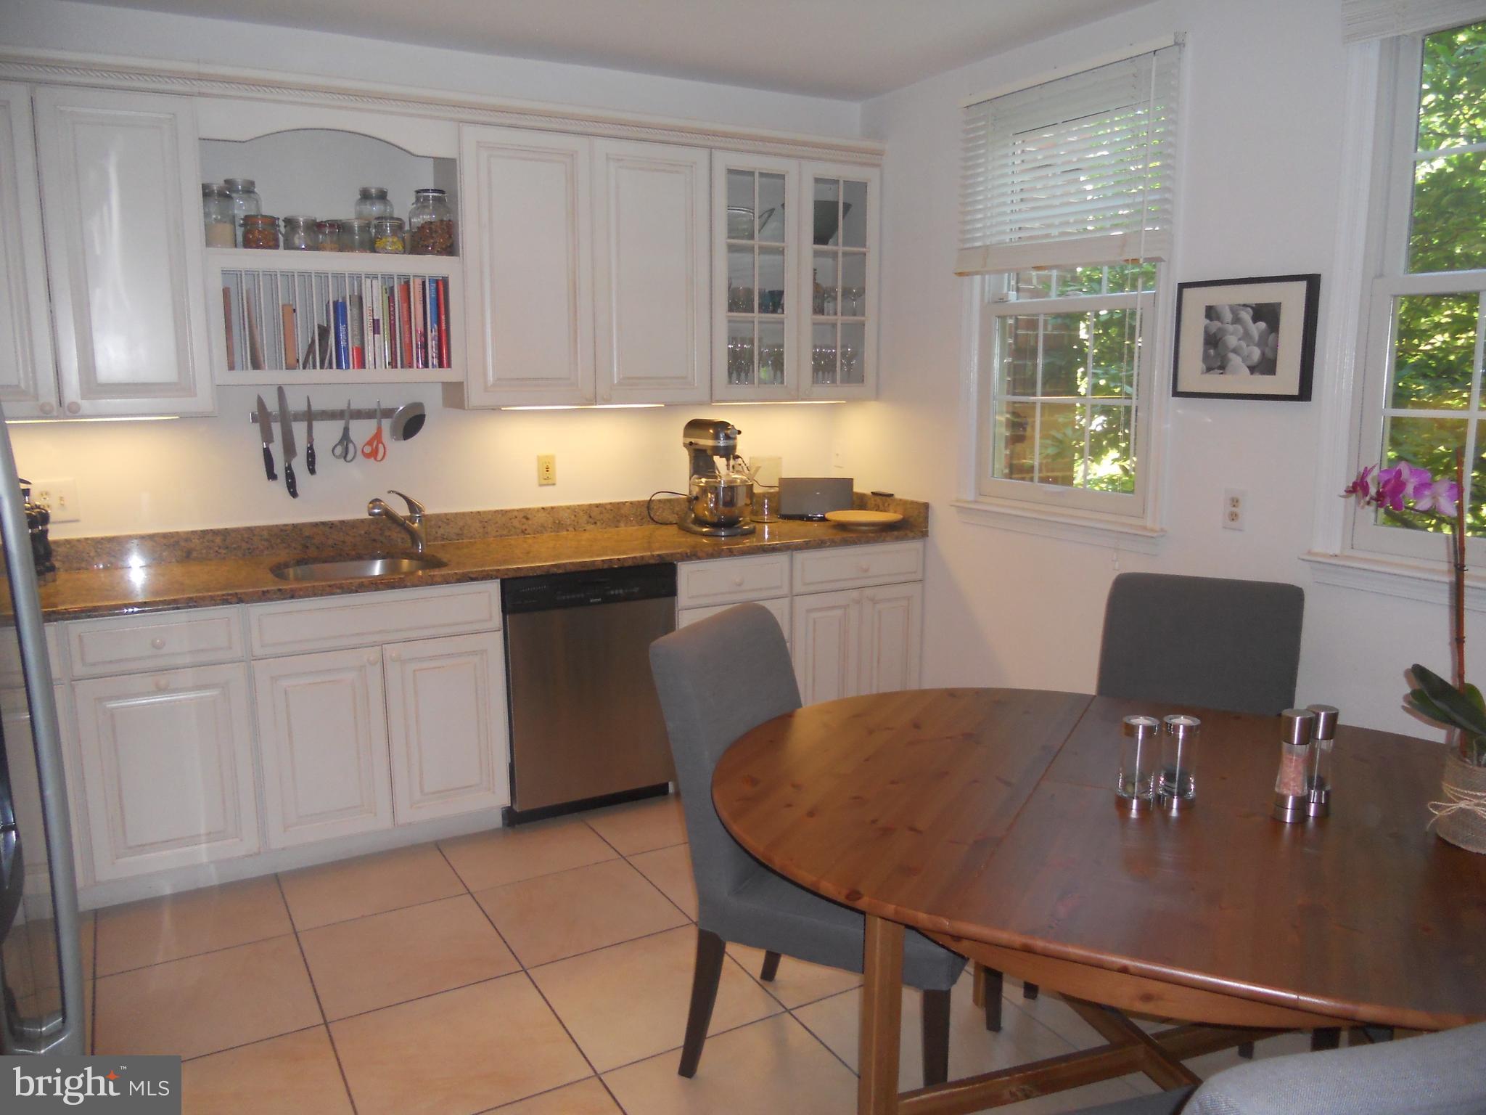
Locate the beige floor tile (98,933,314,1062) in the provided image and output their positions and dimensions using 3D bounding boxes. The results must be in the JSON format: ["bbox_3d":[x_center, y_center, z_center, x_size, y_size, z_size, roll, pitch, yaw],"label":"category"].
[{"bbox_3d":[-1.319,1.096,2.857,0.485,0.010,0.492,-6,12,-28],"label":"beige floor tile"}]

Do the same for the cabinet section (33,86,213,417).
[{"bbox_3d":[-1.797,-0.865,3.383,0.389,0.877,0.310,-5,12,-28],"label":"cabinet section"}]

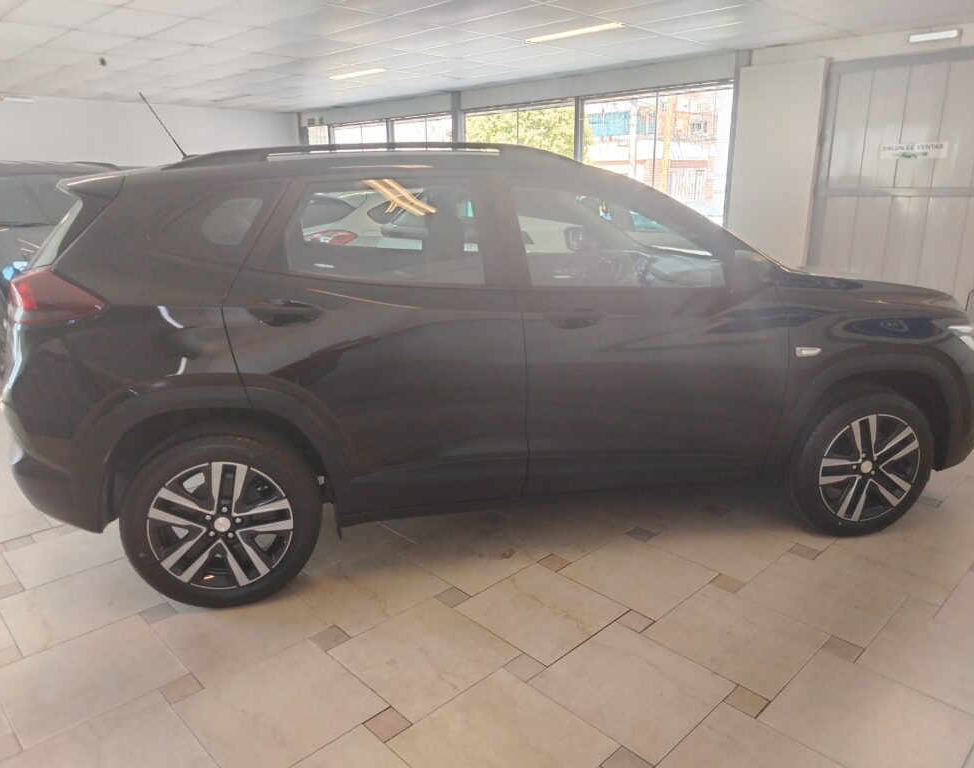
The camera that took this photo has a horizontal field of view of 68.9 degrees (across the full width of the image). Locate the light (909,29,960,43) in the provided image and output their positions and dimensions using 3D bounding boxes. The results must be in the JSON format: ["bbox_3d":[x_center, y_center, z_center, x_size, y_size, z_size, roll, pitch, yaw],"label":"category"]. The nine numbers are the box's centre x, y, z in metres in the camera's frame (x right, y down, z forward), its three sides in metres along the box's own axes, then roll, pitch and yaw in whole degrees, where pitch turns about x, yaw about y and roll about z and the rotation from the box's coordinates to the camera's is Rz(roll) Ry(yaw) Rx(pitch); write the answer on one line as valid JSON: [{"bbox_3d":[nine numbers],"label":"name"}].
[{"bbox_3d":[4.319,-3.354,6.858,0.415,0.065,0.060,14,21,43],"label":"light"}]

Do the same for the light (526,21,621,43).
[{"bbox_3d":[0.857,-3.461,6.995,1.180,0.060,0.160,14,21,43],"label":"light"}]

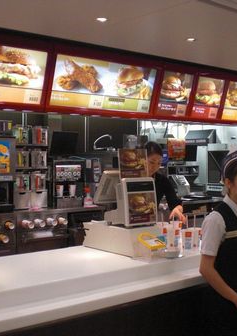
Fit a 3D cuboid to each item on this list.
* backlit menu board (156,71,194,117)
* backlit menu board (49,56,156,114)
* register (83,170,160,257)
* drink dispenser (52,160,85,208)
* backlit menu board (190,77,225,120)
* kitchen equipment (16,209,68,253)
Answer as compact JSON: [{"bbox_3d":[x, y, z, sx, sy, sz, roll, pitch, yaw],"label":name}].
[{"bbox_3d":[0.659,-0.883,5.900,0.492,0.507,0.080,-1,17,-40],"label":"backlit menu board"},{"bbox_3d":[-0.141,-0.873,5.236,1.331,0.492,0.080,-1,17,-40],"label":"backlit menu board"},{"bbox_3d":[0.044,0.298,3.441,0.330,0.545,0.530,-1,2,-40],"label":"register"},{"bbox_3d":[-0.780,0.203,6.546,0.481,0.609,0.500,-1,2,-40],"label":"drink dispenser"},{"bbox_3d":[1.121,-0.893,6.282,0.486,0.496,0.080,-1,17,-40],"label":"backlit menu board"},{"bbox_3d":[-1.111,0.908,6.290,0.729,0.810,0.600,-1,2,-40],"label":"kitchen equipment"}]

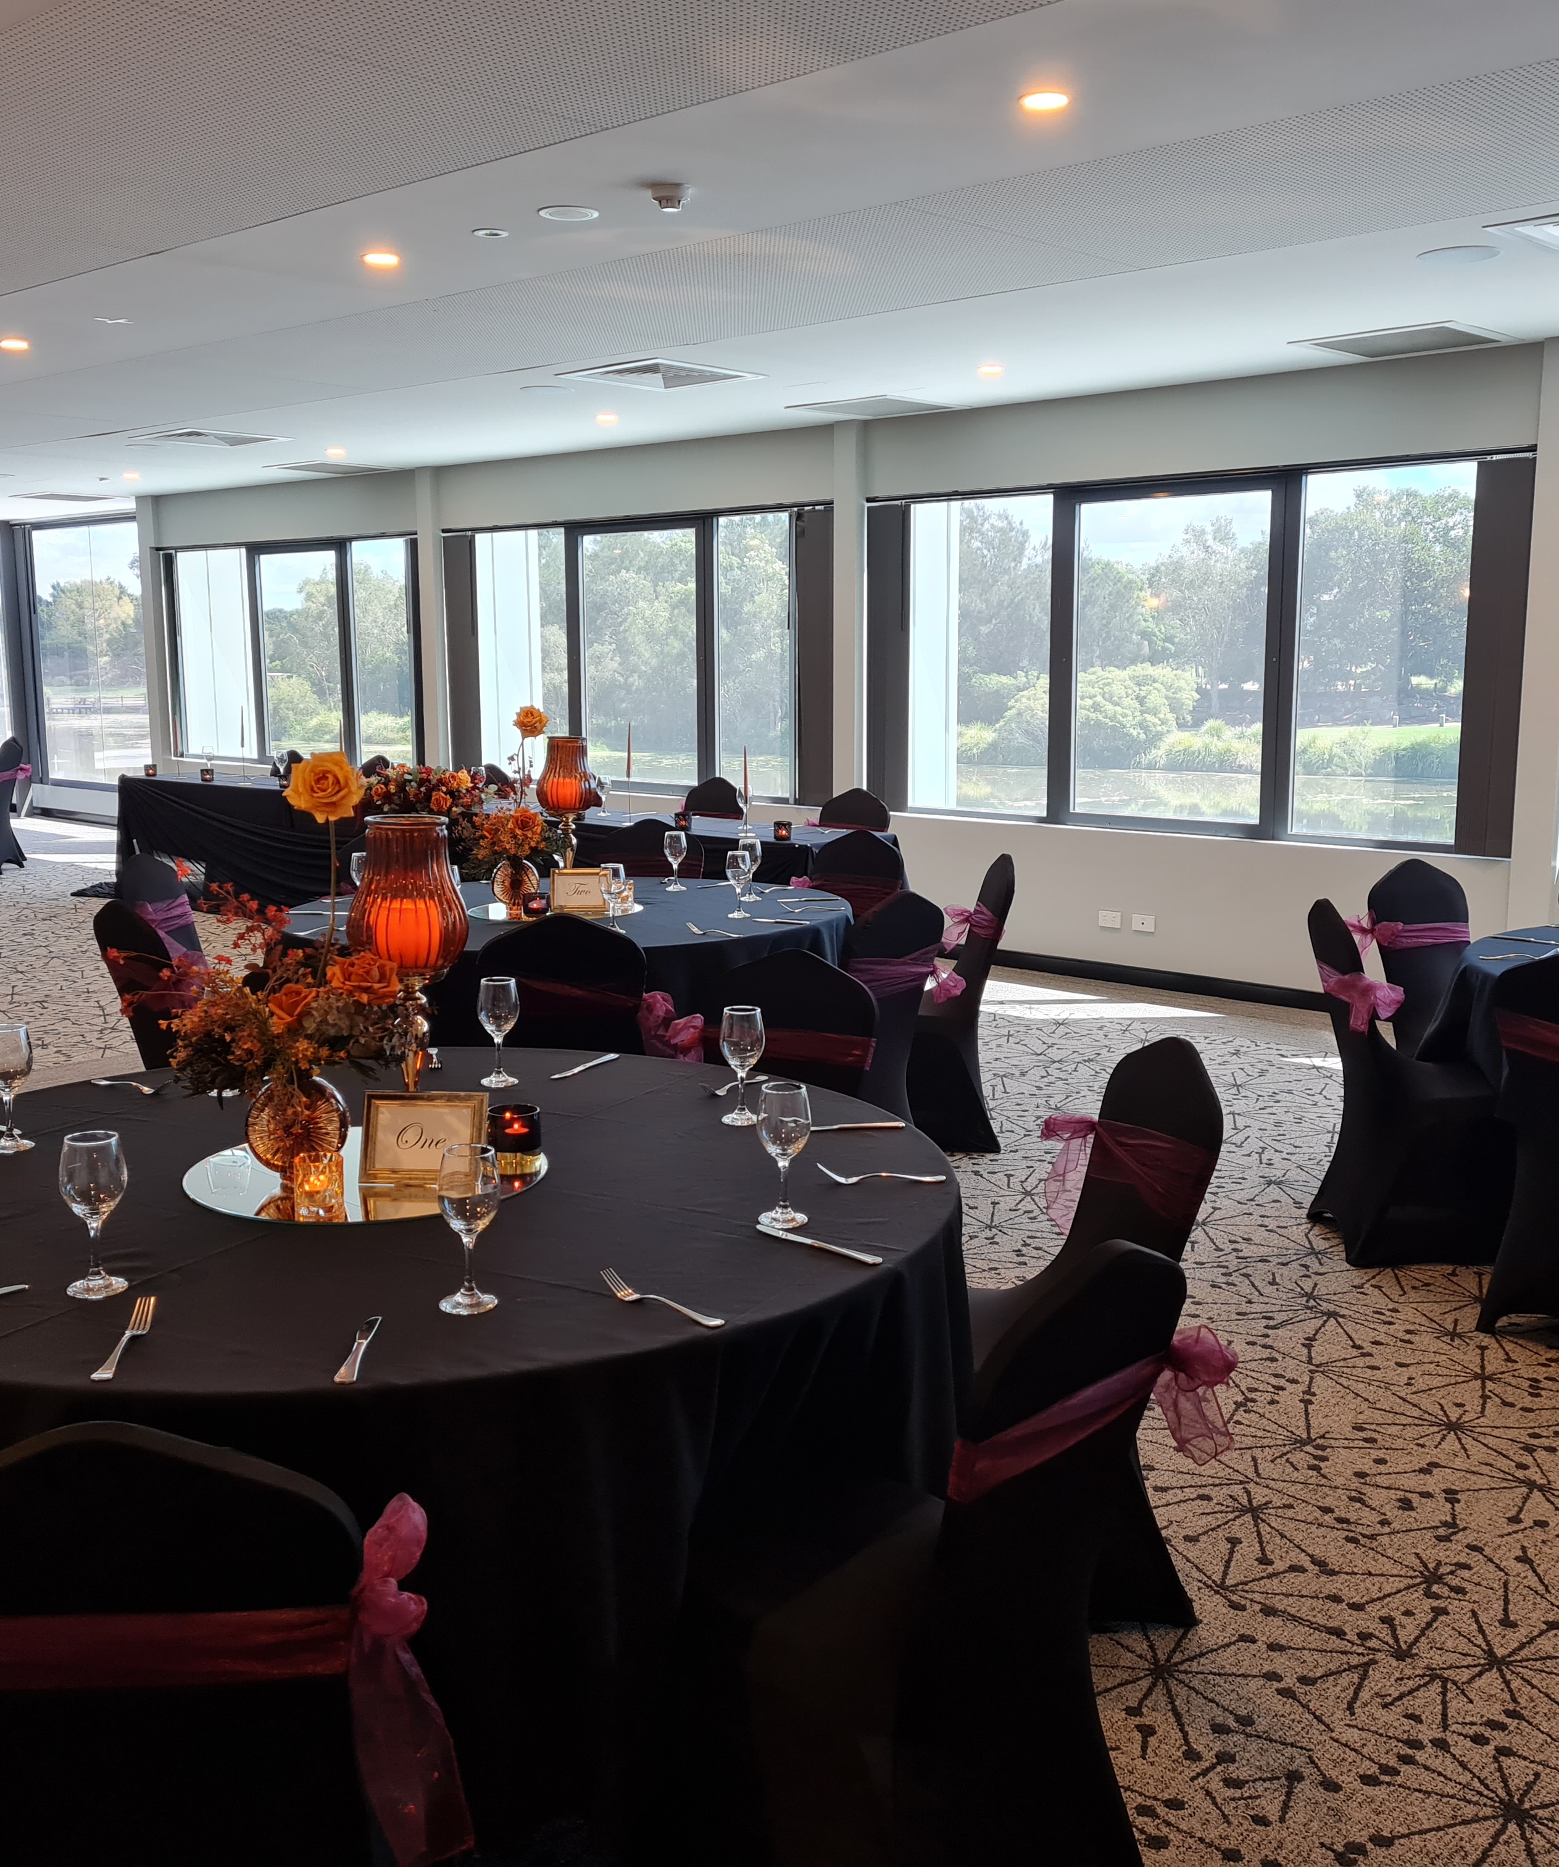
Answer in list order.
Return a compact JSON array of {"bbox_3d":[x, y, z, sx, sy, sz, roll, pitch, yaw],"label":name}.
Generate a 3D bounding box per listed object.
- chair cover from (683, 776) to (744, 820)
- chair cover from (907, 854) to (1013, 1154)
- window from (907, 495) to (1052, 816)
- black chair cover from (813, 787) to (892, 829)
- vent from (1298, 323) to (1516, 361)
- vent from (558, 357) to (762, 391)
[{"bbox_3d":[-0.487,-0.312,9.389,0.450,0.915,0.560,8,12,44],"label":"chair cover"},{"bbox_3d":[0.440,0.199,5.973,0.580,0.910,0.450,0,9,-1],"label":"chair cover"},{"bbox_3d":[0.980,-1.371,9.289,0.960,1.560,0.090,8,12,44],"label":"window"},{"bbox_3d":[0.173,-0.202,8.599,0.450,0.910,0.580,8,12,43],"label":"black chair cover"},{"bbox_3d":[2.395,-2.250,7.135,0.640,0.050,0.620,8,12,44],"label":"vent"},{"bbox_3d":[-0.501,-2.397,8.004,0.650,0.050,0.650,8,12,43],"label":"vent"}]

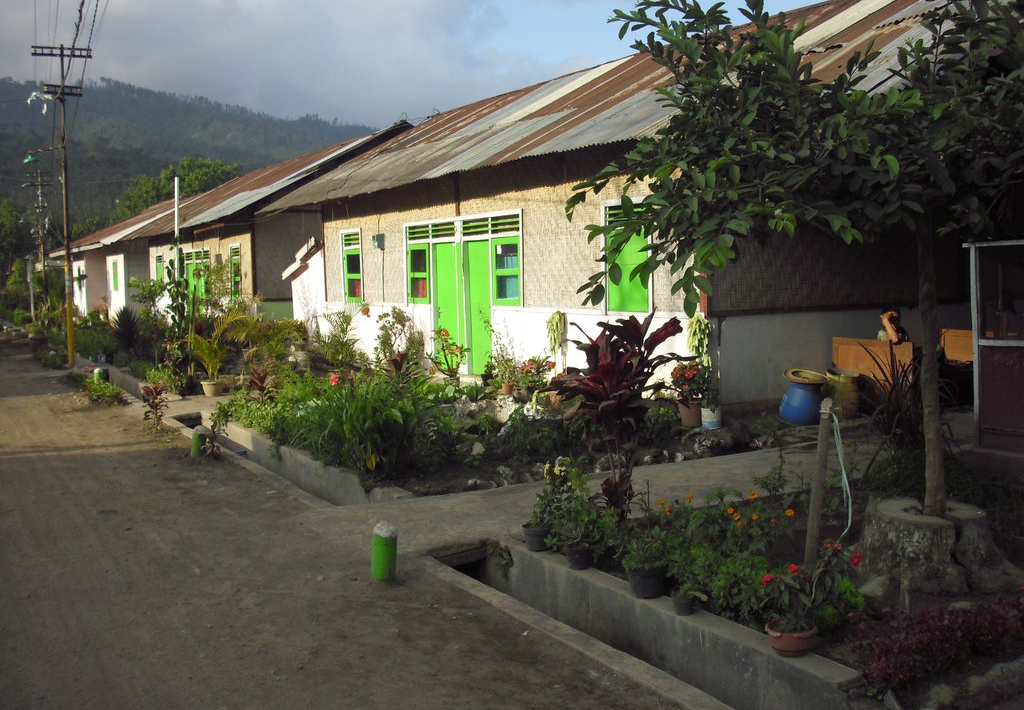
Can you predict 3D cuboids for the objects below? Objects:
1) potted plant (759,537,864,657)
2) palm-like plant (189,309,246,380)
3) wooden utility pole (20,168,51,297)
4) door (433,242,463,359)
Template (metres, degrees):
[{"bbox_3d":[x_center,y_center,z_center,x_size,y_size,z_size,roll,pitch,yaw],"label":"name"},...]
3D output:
[{"bbox_3d":[1.286,1.022,4.827,0.420,0.453,0.340,0,4,15],"label":"potted plant"},{"bbox_3d":[-4.139,-0.160,15.802,0.776,0.961,0.737,-2,4,-15],"label":"palm-like plant"},{"bbox_3d":[-18.849,-4.186,45.234,1.300,6.500,0.300,-4,5,-29],"label":"wooden utility pole"},{"bbox_3d":[-0.991,-0.743,17.430,0.080,1.974,0.920,-3,4,-29],"label":"door"}]

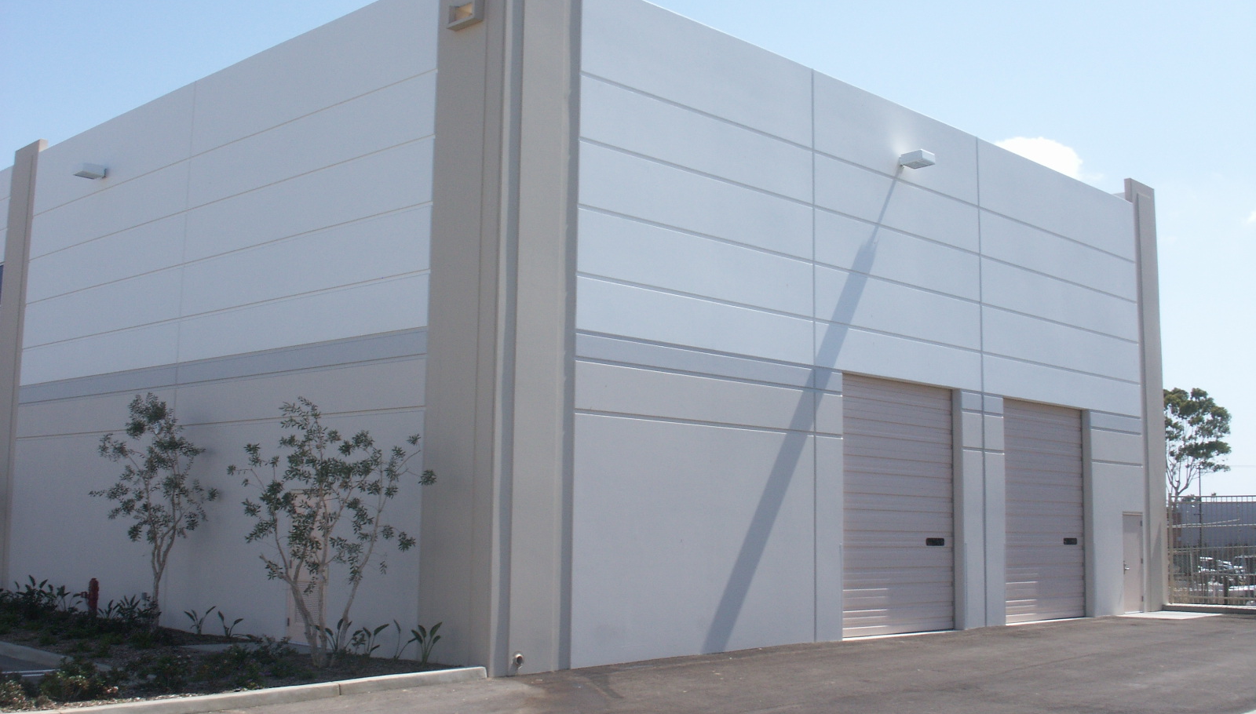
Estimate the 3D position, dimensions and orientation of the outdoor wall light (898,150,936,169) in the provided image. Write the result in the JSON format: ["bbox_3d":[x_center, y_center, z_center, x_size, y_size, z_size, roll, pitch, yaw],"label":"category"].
[{"bbox_3d":[4.968,-3.398,23.178,0.550,0.160,0.420,-6,-10,44],"label":"outdoor wall light"}]

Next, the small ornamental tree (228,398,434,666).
[{"bbox_3d":[-3.553,2.081,16.027,2.411,3.191,2.170,2,-7,-12],"label":"small ornamental tree"}]

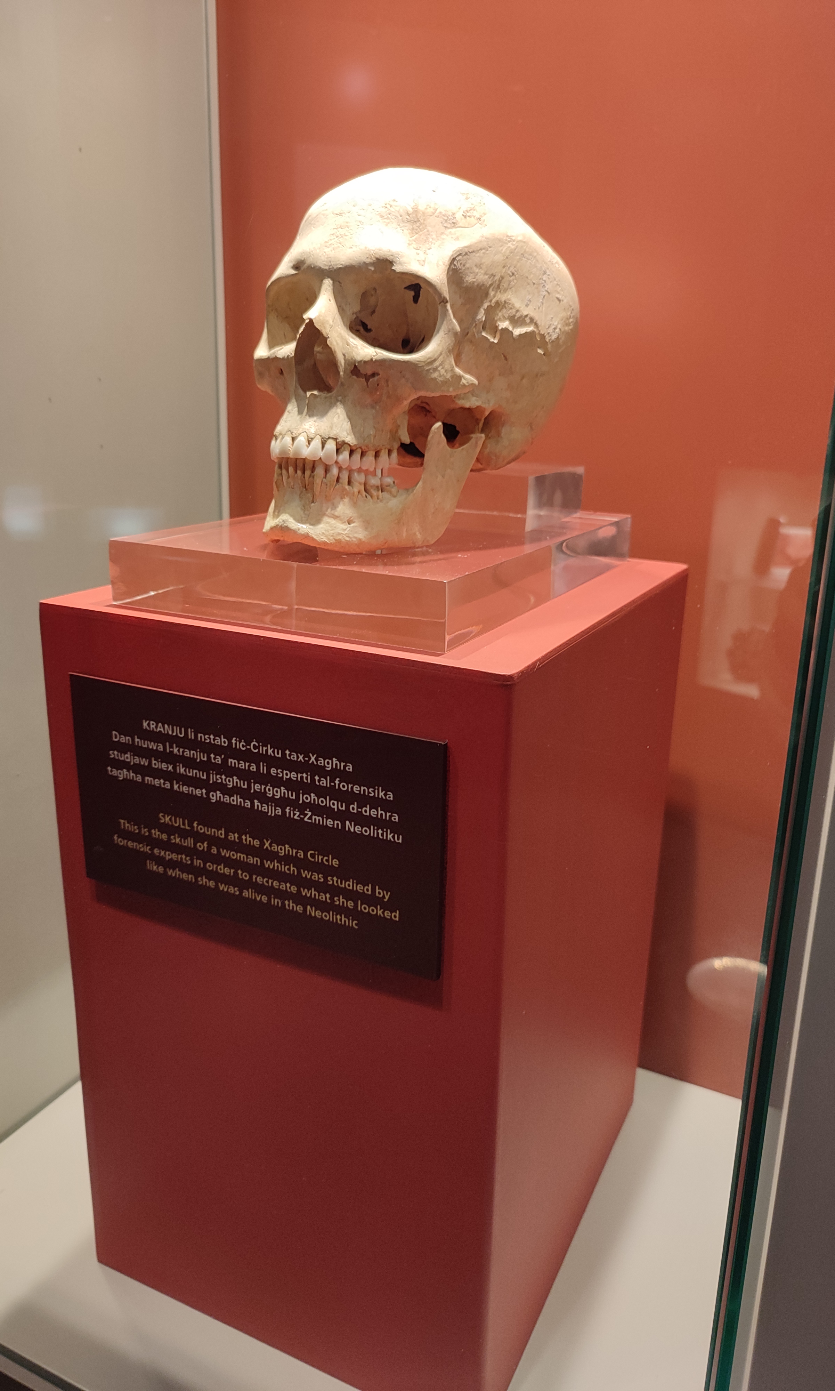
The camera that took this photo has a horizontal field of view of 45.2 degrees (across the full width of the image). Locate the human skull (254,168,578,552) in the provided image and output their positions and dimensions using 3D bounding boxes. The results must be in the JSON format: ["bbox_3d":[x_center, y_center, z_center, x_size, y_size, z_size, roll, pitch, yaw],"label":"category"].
[{"bbox_3d":[-0.004,-0.172,0.502,0.136,0.173,0.193,11,20,29],"label":"human skull"}]

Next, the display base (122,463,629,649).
[{"bbox_3d":[-0.006,-0.090,0.541,0.175,0.058,0.258,10,19,26],"label":"display base"}]

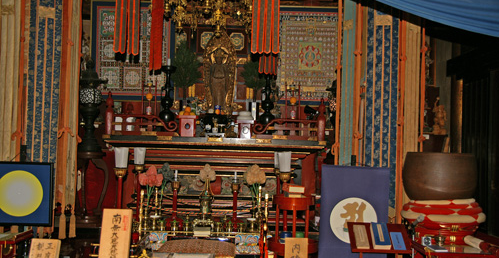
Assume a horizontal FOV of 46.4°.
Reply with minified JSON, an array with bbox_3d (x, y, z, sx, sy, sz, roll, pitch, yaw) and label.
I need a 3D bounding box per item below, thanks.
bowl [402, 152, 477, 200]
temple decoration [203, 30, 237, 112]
[{"bbox_3d":[1.283,0.326,3.950,0.500,0.325,0.500,1,-1,0],"label":"bowl"},{"bbox_3d":[-0.345,-0.655,6.700,0.390,0.960,0.310,1,-1,0],"label":"temple decoration"}]

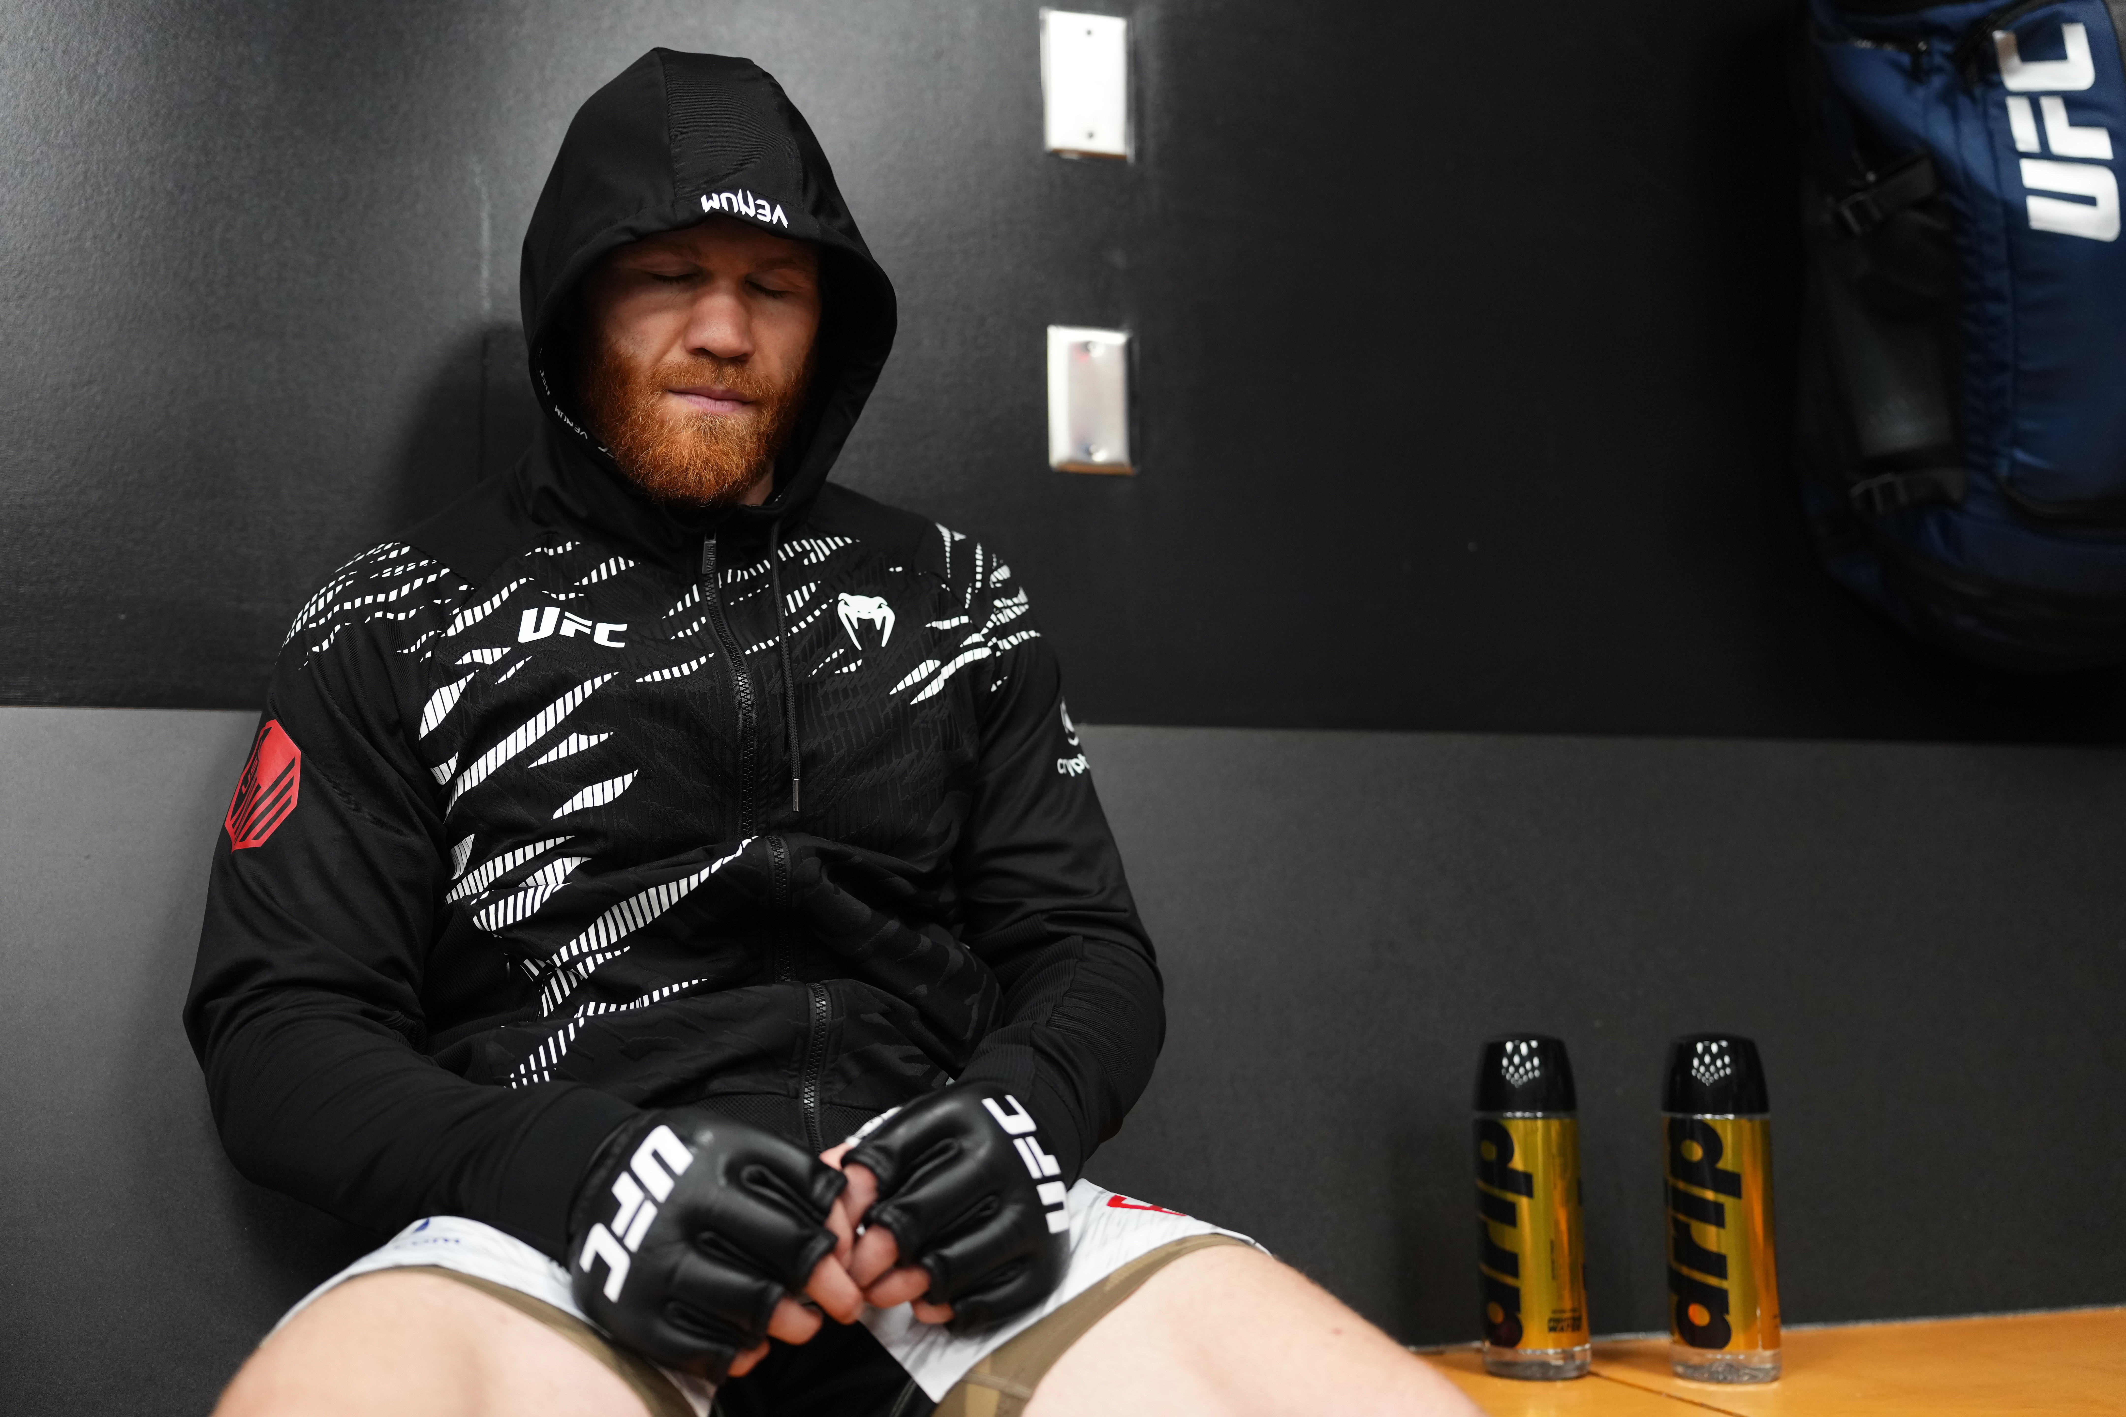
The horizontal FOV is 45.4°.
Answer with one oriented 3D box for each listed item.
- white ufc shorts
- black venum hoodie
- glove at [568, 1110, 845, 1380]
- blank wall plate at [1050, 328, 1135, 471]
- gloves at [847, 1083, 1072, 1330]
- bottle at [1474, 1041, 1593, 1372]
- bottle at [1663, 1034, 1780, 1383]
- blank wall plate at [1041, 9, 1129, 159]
[{"bbox_3d":[-0.203,0.334,1.504,0.540,0.230,0.470,1,-7,-17],"label":"white ufc shorts"},{"bbox_3d":[-0.234,-0.042,1.644,0.630,0.800,0.440,1,-7,-17],"label":"black venum hoodie"},{"bbox_3d":[-0.190,0.282,1.340,0.150,0.120,0.082,35,-18,12],"label":"glove"},{"bbox_3d":[0.022,-0.243,1.999,0.070,0.114,0.007,1,-7,-17],"label":"blank wall plate"},{"bbox_3d":[-0.056,0.276,1.400,0.150,0.120,0.082,-37,-20,-30],"label":"gloves"},{"bbox_3d":[0.346,0.367,1.882,0.078,0.243,0.078,-1,-6,0],"label":"bottle"},{"bbox_3d":[0.479,0.363,1.853,0.078,0.242,0.078,4,-8,-37],"label":"bottle"},{"bbox_3d":[0.020,-0.498,2.028,0.070,0.114,0.007,1,-7,-17],"label":"blank wall plate"}]

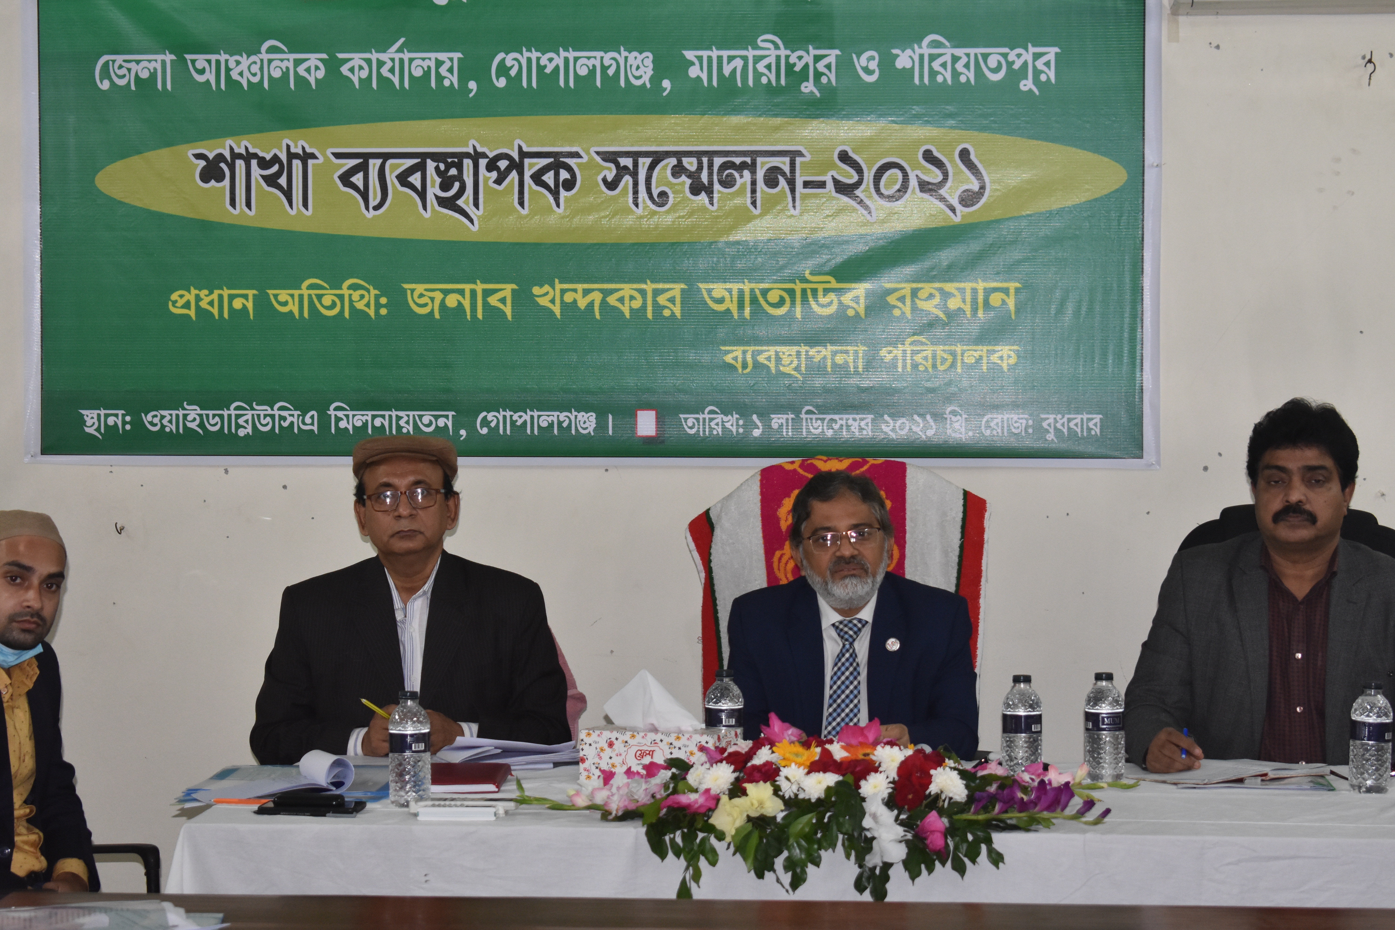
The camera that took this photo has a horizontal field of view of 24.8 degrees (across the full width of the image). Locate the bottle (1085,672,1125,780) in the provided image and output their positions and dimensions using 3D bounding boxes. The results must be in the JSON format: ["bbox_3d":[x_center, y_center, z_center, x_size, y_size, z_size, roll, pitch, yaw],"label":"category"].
[{"bbox_3d":[0.689,0.444,5.370,0.067,0.181,0.067,0,1,0],"label":"bottle"}]

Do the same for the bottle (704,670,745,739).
[{"bbox_3d":[0.045,0.442,5.460,0.067,0.181,0.067,0,1,0],"label":"bottle"}]

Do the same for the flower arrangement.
[{"bbox_3d":[0.180,0.508,4.860,0.900,0.255,0.420,0,1,3],"label":"flower arrangement"}]

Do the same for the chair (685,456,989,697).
[{"bbox_3d":[0.264,0.617,5.848,0.620,1.240,0.680,0,2,5],"label":"chair"}]

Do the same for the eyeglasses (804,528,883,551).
[{"bbox_3d":[0.256,0.128,5.540,0.140,0.042,0.140,-6,0,-2],"label":"eyeglasses"}]

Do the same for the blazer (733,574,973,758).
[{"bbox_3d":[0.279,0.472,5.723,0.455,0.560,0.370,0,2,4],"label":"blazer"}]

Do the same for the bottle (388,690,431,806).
[{"bbox_3d":[-0.459,0.451,5.070,0.066,0.182,0.066,0,2,5],"label":"bottle"}]

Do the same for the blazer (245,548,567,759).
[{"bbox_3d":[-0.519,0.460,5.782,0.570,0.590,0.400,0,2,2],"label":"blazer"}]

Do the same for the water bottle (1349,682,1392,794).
[{"bbox_3d":[1.096,0.443,5.170,0.066,0.182,0.066,0,2,5],"label":"water bottle"}]

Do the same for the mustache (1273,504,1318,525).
[{"bbox_3d":[1.020,0.085,5.420,0.077,0.035,0.030,1,2,16],"label":"mustache"}]

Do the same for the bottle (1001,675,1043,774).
[{"bbox_3d":[0.544,0.440,5.320,0.066,0.182,0.066,0,2,5],"label":"bottle"}]

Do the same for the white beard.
[{"bbox_3d":[0.266,0.203,5.680,0.155,0.120,0.110,-6,2,5],"label":"white beard"}]

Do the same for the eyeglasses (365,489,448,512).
[{"bbox_3d":[-0.515,0.061,5.610,0.143,0.043,0.140,-4,0,-1],"label":"eyeglasses"}]

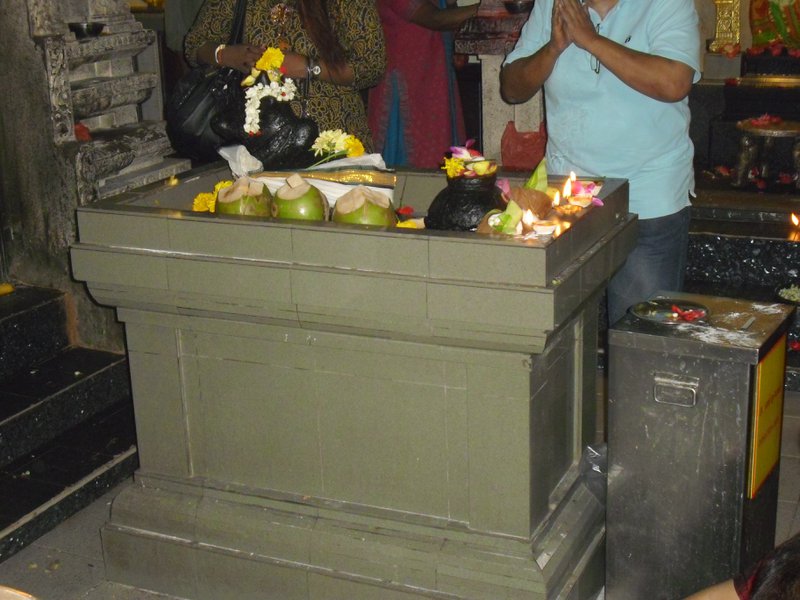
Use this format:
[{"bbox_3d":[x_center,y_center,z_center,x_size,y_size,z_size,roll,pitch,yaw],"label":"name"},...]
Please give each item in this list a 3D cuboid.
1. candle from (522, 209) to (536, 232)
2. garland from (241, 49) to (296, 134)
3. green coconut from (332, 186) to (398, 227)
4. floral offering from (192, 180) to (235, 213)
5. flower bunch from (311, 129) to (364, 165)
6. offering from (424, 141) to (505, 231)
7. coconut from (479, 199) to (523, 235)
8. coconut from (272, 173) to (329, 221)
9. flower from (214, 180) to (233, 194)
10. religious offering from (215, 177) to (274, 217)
[{"bbox_3d":[0.256,-0.154,2.512,0.028,0.049,0.028,-2,17,0],"label":"candle"},{"bbox_3d":[-0.311,-0.496,3.011,0.130,0.205,0.120,-2,17,0],"label":"garland"},{"bbox_3d":[-0.073,-0.166,2.723,0.136,0.137,0.136,-2,17,0],"label":"green coconut"},{"bbox_3d":[-0.432,-0.227,2.913,0.105,0.095,0.085,-2,17,0],"label":"floral offering"},{"bbox_3d":[-0.148,-0.368,2.998,0.125,0.085,0.100,-2,17,0],"label":"flower bunch"},{"bbox_3d":[0.134,-0.205,2.640,0.168,0.240,0.168,-2,17,0],"label":"offering"},{"bbox_3d":[0.197,-0.148,2.577,0.100,0.089,0.095,-2,17,0],"label":"coconut"},{"bbox_3d":[-0.222,-0.191,2.785,0.126,0.144,0.126,-2,17,0],"label":"coconut"},{"bbox_3d":[-0.407,-0.249,2.929,0.050,0.043,0.045,-2,17,0],"label":"flower"},{"bbox_3d":[-0.350,-0.201,2.848,0.128,0.138,0.128,-2,17,0],"label":"religious offering"}]

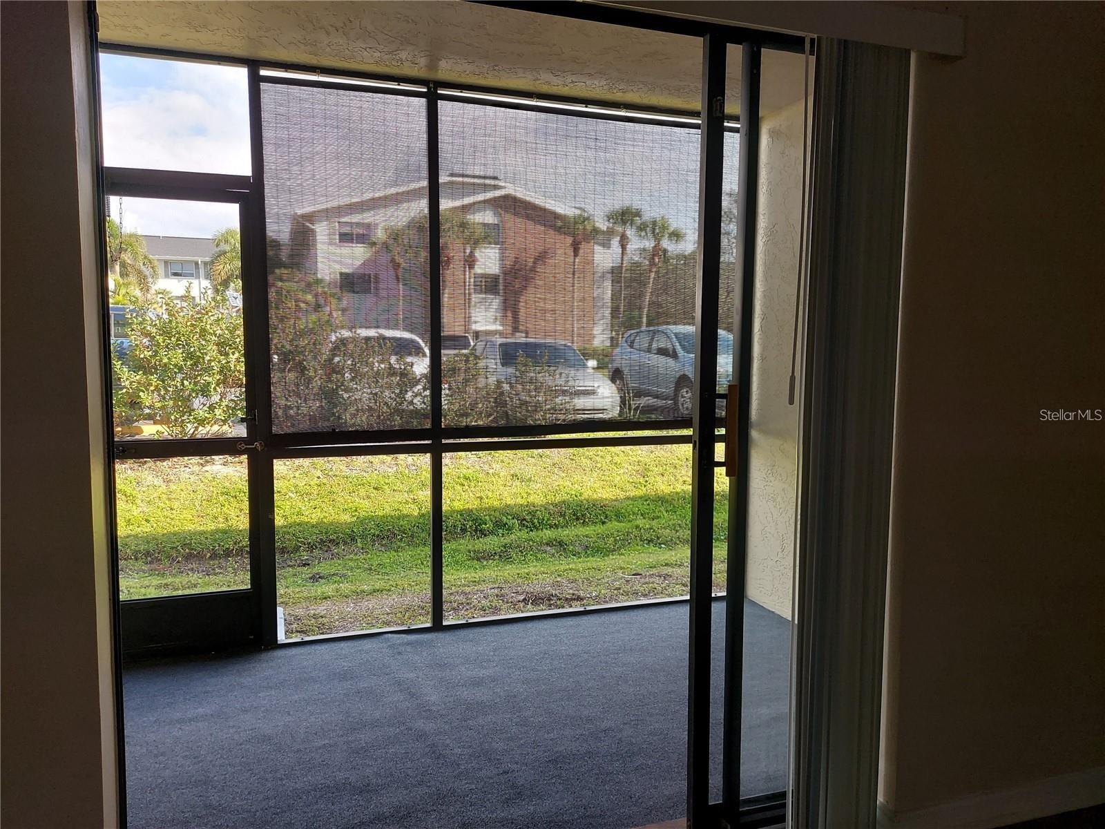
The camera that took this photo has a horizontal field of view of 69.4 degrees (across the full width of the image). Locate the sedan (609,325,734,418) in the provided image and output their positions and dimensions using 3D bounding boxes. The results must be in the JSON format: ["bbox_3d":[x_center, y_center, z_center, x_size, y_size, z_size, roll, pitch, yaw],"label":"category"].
[{"bbox_3d":[2.580,-0.840,14.900,1.810,1.660,4.650,-2,6,-19],"label":"sedan"}]

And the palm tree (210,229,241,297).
[{"bbox_3d":[-14.631,-5.590,38.309,3.400,6.649,3.400,0,5,0],"label":"palm tree"}]

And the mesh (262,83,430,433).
[{"bbox_3d":[-0.886,-0.660,3.504,0.719,1.515,0.030,-1,6,-18],"label":"mesh"}]

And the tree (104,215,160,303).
[{"bbox_3d":[-18.573,-5.165,34.303,3.600,6.508,3.600,0,5,0],"label":"tree"}]

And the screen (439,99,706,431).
[{"bbox_3d":[0.212,-0.683,3.864,1.540,1.504,0.030,-1,6,-18],"label":"screen"}]

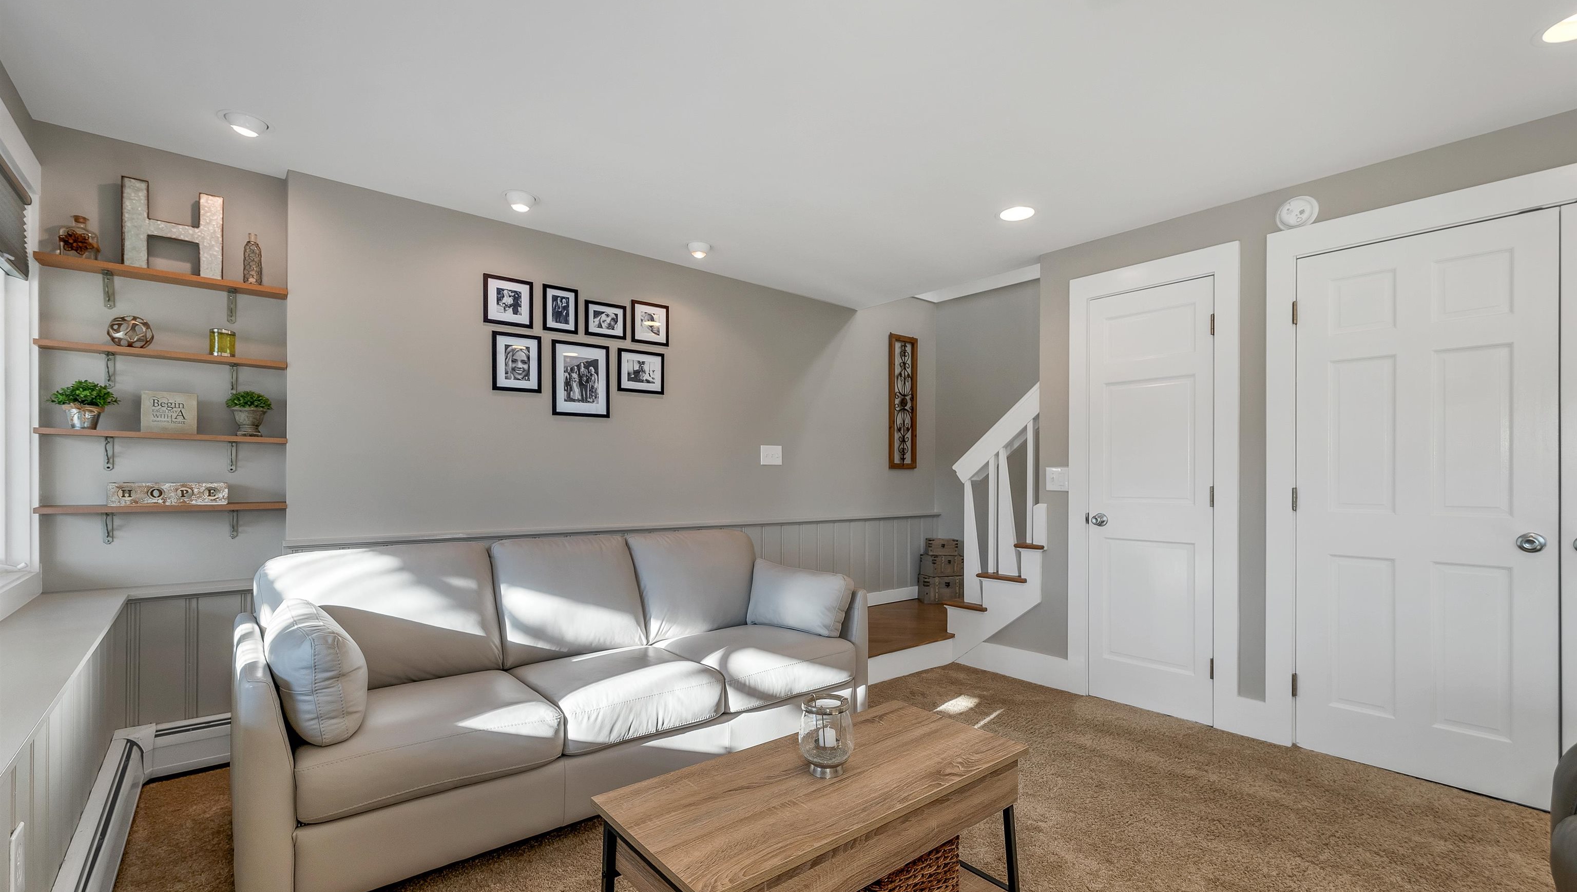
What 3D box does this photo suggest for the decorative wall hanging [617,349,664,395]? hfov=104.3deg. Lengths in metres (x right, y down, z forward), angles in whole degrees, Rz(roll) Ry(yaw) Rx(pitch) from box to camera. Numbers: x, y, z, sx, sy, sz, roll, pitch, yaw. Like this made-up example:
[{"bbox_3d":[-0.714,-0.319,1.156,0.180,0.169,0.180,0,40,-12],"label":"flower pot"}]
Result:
[{"bbox_3d":[-0.821,-0.415,3.451,0.281,0.233,0.022,2,-3,-38],"label":"decorative wall hanging"}]

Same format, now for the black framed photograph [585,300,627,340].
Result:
[{"bbox_3d":[-0.973,-0.668,3.277,0.230,0.183,0.022,1,-2,-38],"label":"black framed photograph"}]

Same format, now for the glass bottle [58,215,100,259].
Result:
[{"bbox_3d":[-2.533,-0.740,2.190,0.098,0.163,0.085,2,-3,-38],"label":"glass bottle"}]

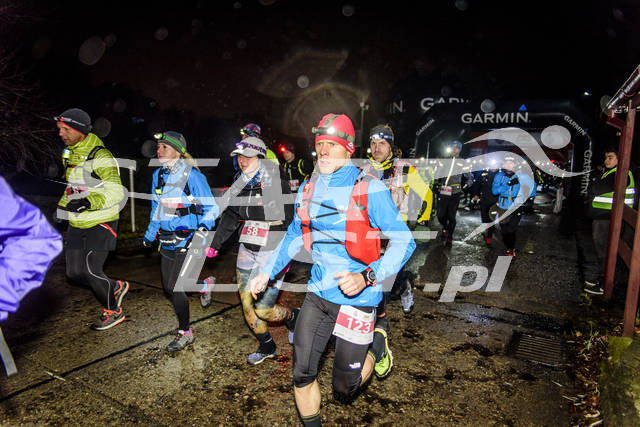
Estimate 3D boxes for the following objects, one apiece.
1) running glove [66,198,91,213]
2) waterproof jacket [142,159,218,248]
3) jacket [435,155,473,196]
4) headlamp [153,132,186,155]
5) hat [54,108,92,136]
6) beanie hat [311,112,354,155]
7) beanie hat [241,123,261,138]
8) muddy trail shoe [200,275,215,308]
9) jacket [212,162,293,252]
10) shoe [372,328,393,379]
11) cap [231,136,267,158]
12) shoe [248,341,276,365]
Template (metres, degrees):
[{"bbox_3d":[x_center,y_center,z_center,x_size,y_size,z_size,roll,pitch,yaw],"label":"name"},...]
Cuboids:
[{"bbox_3d":[-1.820,-0.061,3.220,0.160,0.100,0.090,-6,8,-14],"label":"running glove"},{"bbox_3d":[-1.019,-0.066,3.150,0.480,0.630,0.360,5,8,31],"label":"waterproof jacket"},{"bbox_3d":[2.255,-0.632,7.100,0.540,0.650,0.340,6,8,37],"label":"jacket"},{"bbox_3d":[-1.068,-0.516,3.080,0.215,0.160,0.175,15,-5,-42],"label":"headlamp"},{"bbox_3d":[-1.877,-0.697,3.270,0.235,0.190,0.190,-5,10,-40],"label":"hat"},{"bbox_3d":[0.067,-0.384,2.050,0.180,0.190,0.220,6,9,32],"label":"beanie hat"},{"bbox_3d":[-0.741,-0.888,4.650,0.210,0.160,0.180,-4,7,-40],"label":"beanie hat"},{"bbox_3d":[-0.966,0.679,3.670,0.095,0.260,0.110,4,-15,32],"label":"muddy trail shoe"},{"bbox_3d":[-0.461,-0.069,2.950,0.520,0.580,0.370,5,10,33],"label":"jacket"},{"bbox_3d":[0.354,0.801,2.440,0.110,0.280,0.100,-7,8,-40],"label":"shoe"},{"bbox_3d":[-0.478,-0.441,2.870,0.180,0.140,0.260,5,8,32],"label":"cap"},{"bbox_3d":[-0.408,0.991,3.030,0.250,0.120,0.095,-9,11,-41],"label":"shoe"}]

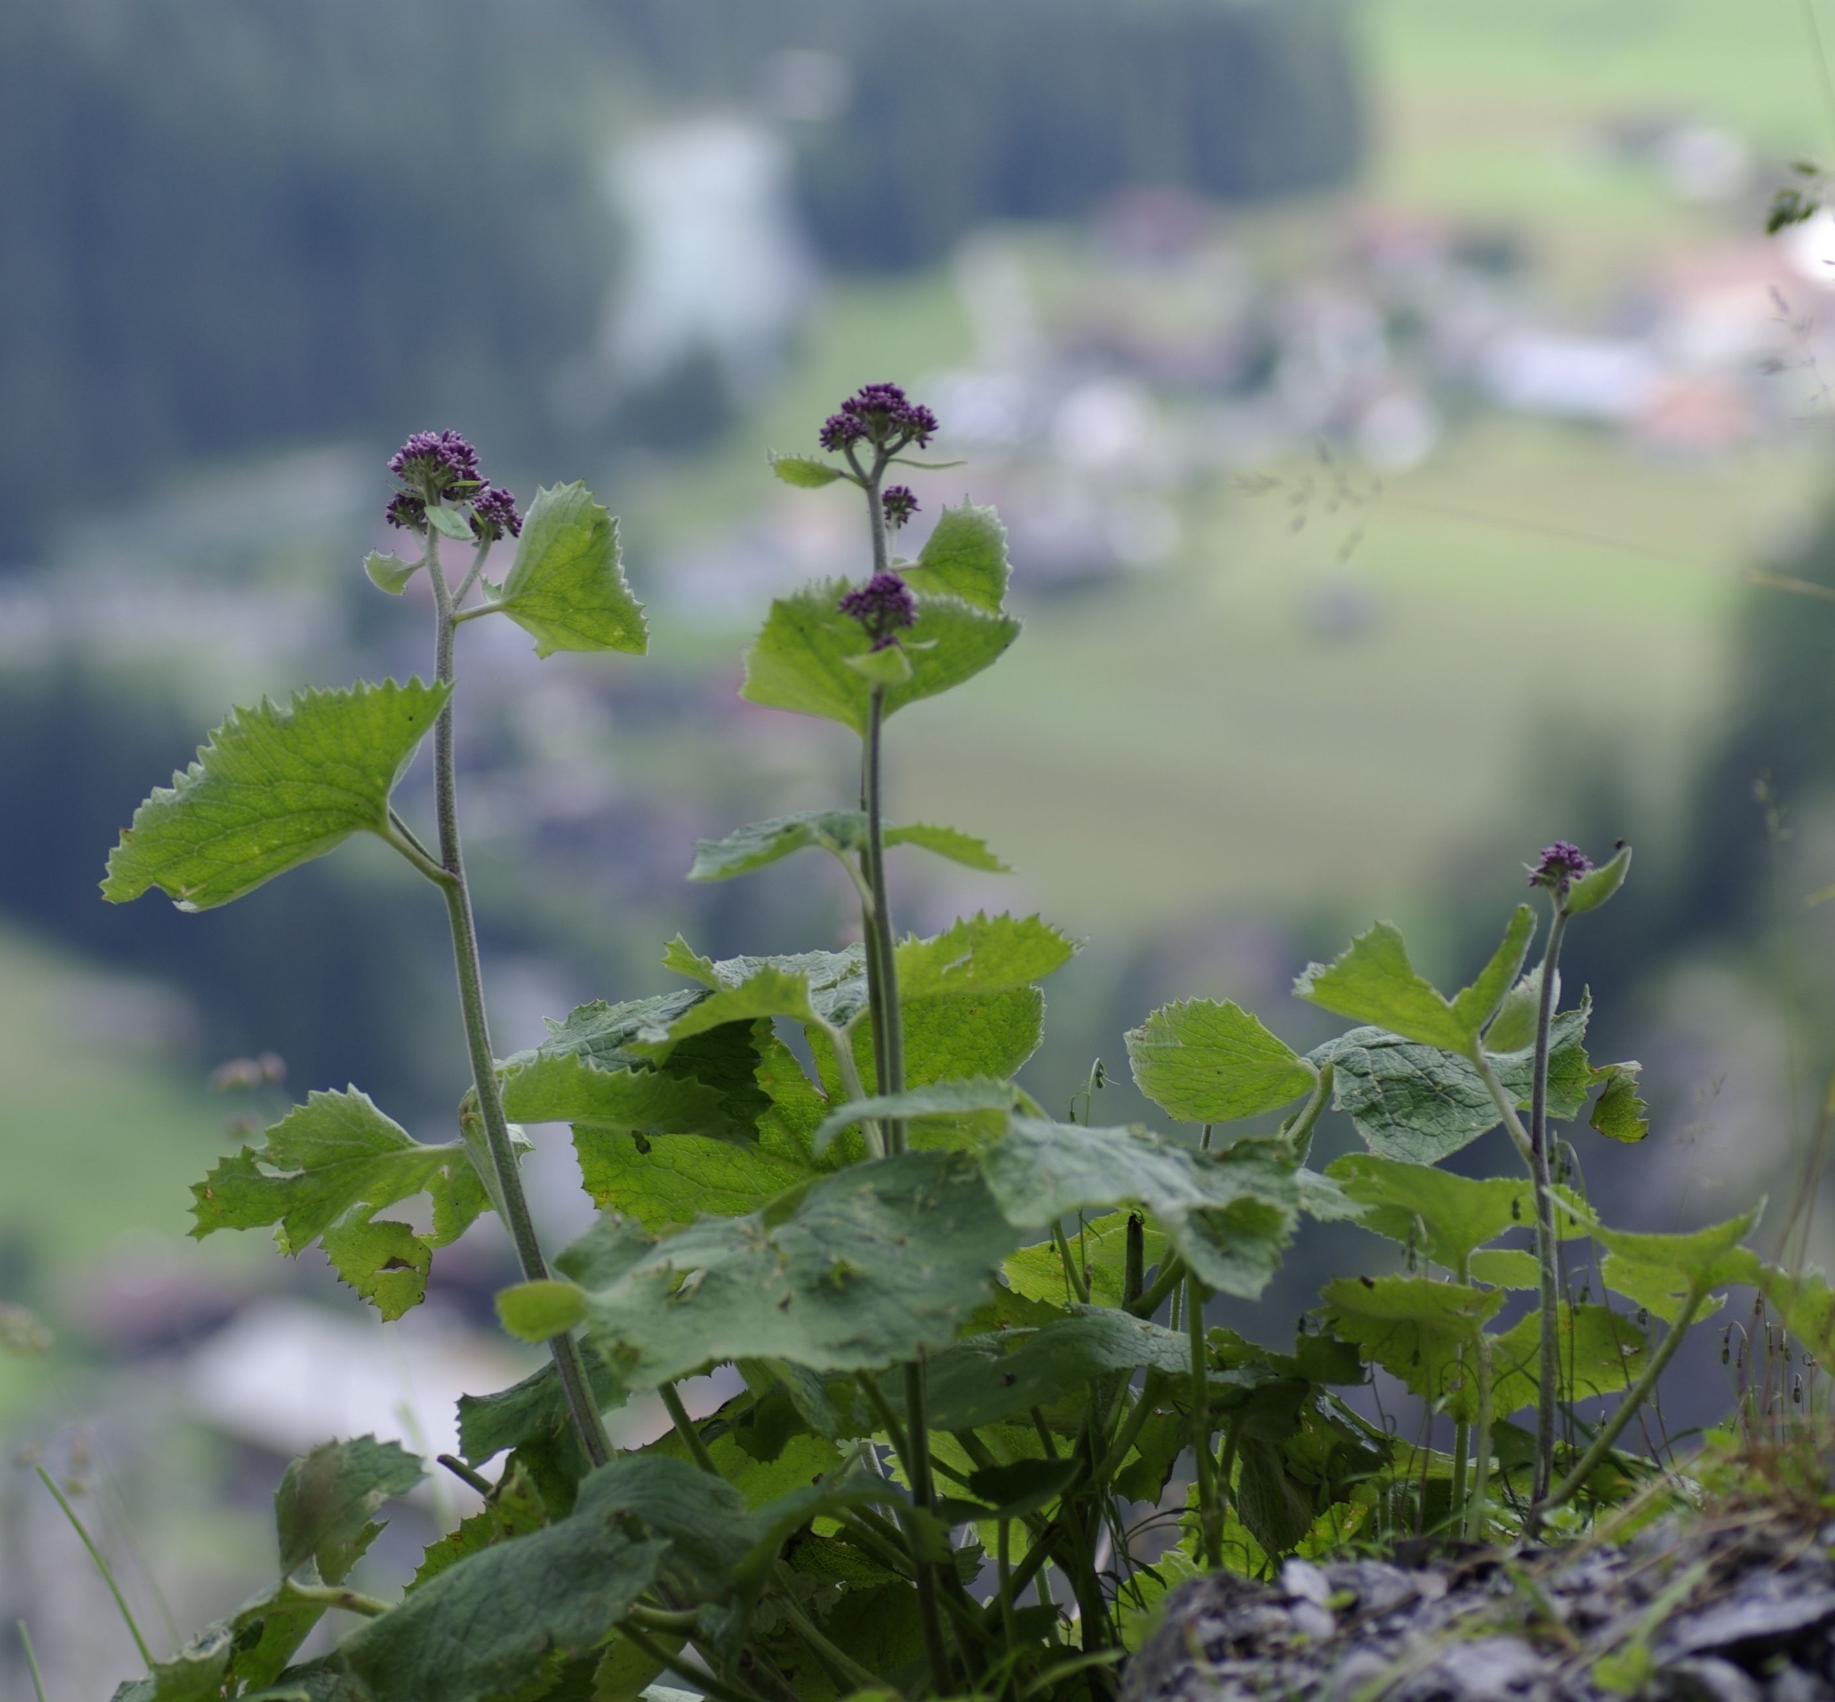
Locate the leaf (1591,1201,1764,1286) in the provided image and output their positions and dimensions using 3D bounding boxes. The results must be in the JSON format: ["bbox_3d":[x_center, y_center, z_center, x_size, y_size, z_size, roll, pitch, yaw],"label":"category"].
[{"bbox_3d":[0.195,0.101,2.450,0.043,0.011,0.042,-8,-21,-3],"label":"leaf"}]

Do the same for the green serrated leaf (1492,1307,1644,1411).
[{"bbox_3d":[0.190,0.149,2.790,0.047,0.042,0.011,-1,37,1],"label":"green serrated leaf"}]

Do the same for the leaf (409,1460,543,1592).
[{"bbox_3d":[-0.100,0.155,2.190,0.036,0.032,0.035,-4,8,-30],"label":"leaf"}]

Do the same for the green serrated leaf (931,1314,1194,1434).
[{"bbox_3d":[0.035,0.132,2.420,0.066,0.016,0.040,-10,24,-2],"label":"green serrated leaf"}]

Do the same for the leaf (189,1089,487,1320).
[{"bbox_3d":[-0.158,0.096,2.600,0.081,0.062,0.040,-1,7,-6],"label":"leaf"}]

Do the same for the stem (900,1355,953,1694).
[{"bbox_3d":[0.002,0.171,2.420,0.006,0.087,0.006,-5,5,0],"label":"stem"}]

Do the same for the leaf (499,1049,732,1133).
[{"bbox_3d":[-0.082,0.065,2.600,0.063,0.021,0.035,0,10,0],"label":"leaf"}]

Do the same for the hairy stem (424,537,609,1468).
[{"bbox_3d":[-0.112,0.041,2.600,0.018,0.257,0.015,-10,6,0],"label":"hairy stem"}]

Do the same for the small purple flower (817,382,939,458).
[{"bbox_3d":[-0.011,-0.124,2.750,0.035,0.021,0.032,0,6,0],"label":"small purple flower"}]

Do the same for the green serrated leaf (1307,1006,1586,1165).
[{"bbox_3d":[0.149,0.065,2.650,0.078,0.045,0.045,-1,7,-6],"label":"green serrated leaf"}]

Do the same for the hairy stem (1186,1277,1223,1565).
[{"bbox_3d":[0.078,0.155,2.600,0.006,0.083,0.006,-3,6,0],"label":"hairy stem"}]

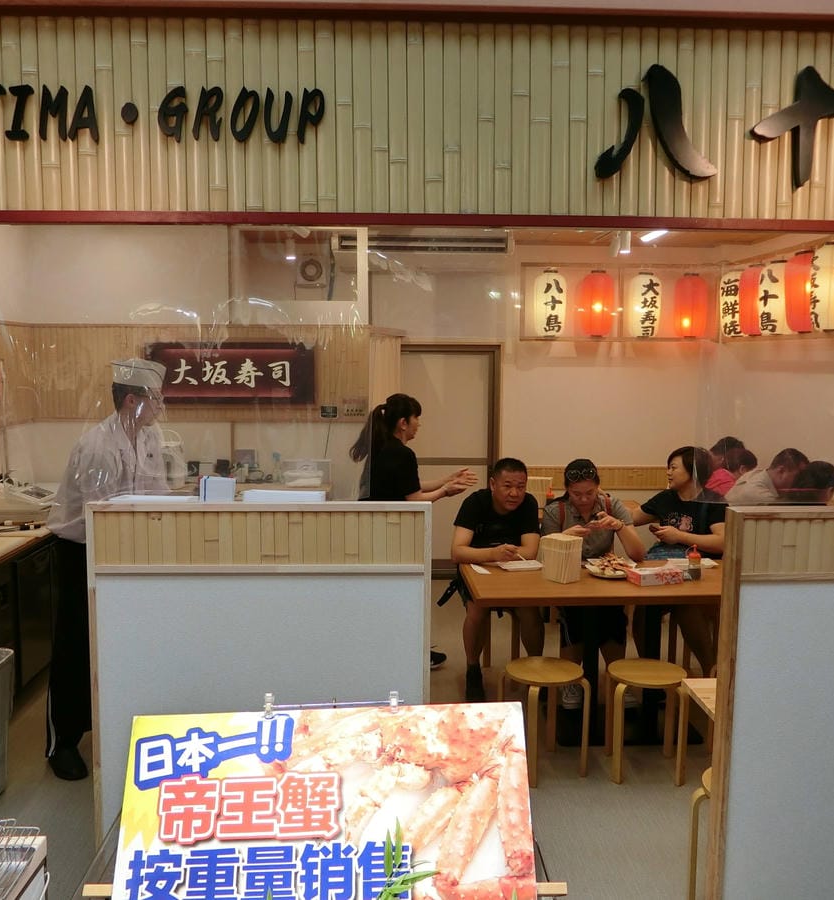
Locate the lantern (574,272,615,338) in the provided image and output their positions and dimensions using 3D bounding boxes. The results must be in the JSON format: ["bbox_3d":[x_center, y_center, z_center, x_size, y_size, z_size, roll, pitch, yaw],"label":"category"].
[{"bbox_3d":[1.400,-1.131,6.725,0.245,0.500,0.245,0,6,-3],"label":"lantern"}]

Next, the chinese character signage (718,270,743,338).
[{"bbox_3d":[2.345,-1.071,6.330,0.270,0.490,0.270,-5,7,-42],"label":"chinese character signage"}]

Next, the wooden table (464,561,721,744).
[{"bbox_3d":[0.951,0.973,4.250,1.420,0.720,0.740,0,6,-3],"label":"wooden table"}]

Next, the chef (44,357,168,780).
[{"bbox_3d":[-1.320,0.495,3.710,0.480,1.770,0.520,3,7,25],"label":"chef"}]

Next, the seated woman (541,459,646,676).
[{"bbox_3d":[0.946,0.678,4.711,0.550,1.280,0.680,0,6,-3],"label":"seated woman"}]

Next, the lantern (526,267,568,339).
[{"bbox_3d":[1.010,-1.109,6.559,0.247,0.525,0.247,0,6,-3],"label":"lantern"}]

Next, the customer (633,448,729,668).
[{"bbox_3d":[1.487,0.631,4.872,0.580,1.290,0.700,3,6,22],"label":"customer"}]

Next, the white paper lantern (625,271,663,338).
[{"bbox_3d":[1.787,-1.129,6.764,0.250,0.490,0.250,0,6,-3],"label":"white paper lantern"}]

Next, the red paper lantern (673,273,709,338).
[{"bbox_3d":[2.143,-1.123,6.747,0.270,0.490,0.270,0,6,-3],"label":"red paper lantern"}]

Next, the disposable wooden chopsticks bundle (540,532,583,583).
[{"bbox_3d":[0.707,0.532,4.237,0.125,0.212,0.125,6,8,45],"label":"disposable wooden chopsticks bundle"}]

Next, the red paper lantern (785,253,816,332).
[{"bbox_3d":[2.394,-0.971,5.341,0.245,0.510,0.245,0,6,-3],"label":"red paper lantern"}]

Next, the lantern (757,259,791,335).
[{"bbox_3d":[2.436,-1.030,5.824,0.245,0.500,0.245,-5,8,-40],"label":"lantern"}]

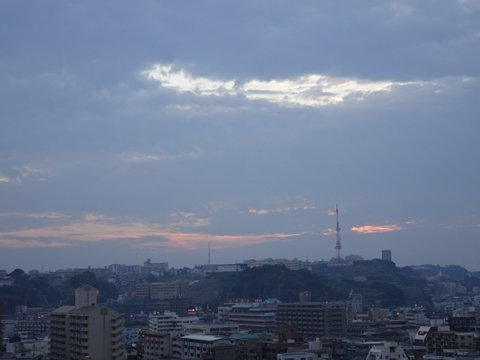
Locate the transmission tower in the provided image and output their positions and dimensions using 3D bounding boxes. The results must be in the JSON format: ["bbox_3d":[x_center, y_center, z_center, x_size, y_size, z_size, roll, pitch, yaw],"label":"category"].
[{"bbox_3d":[195.343,105.108,1650.000,15.000,113.000,15.000,-2,-8,7],"label":"transmission tower"}]

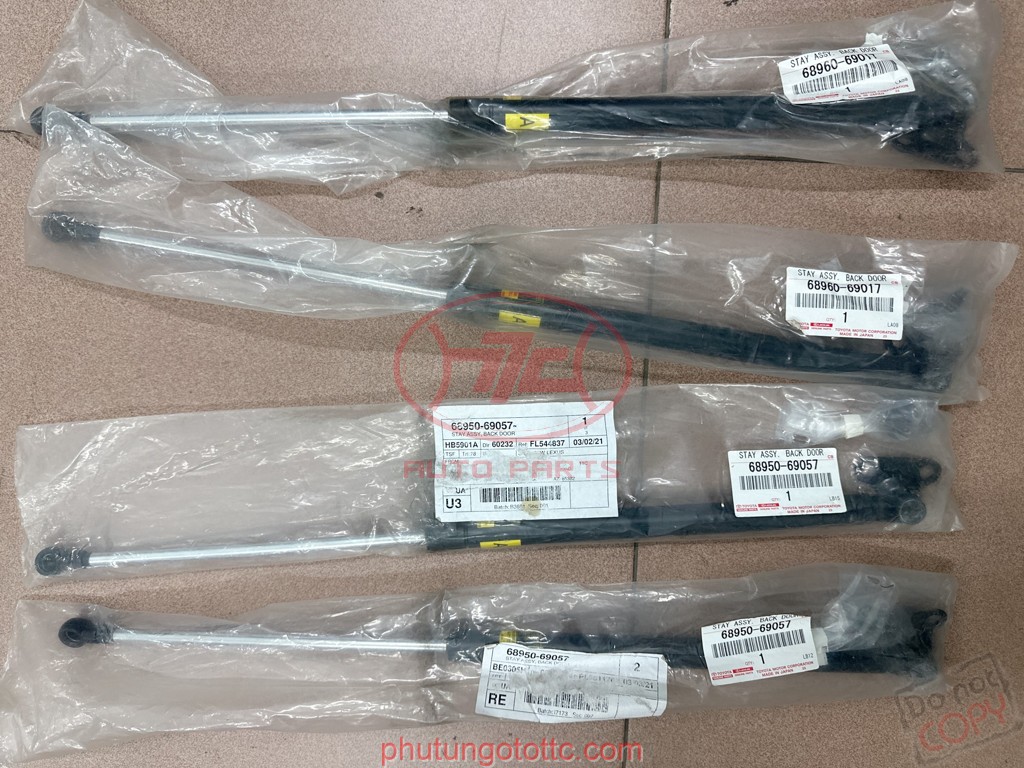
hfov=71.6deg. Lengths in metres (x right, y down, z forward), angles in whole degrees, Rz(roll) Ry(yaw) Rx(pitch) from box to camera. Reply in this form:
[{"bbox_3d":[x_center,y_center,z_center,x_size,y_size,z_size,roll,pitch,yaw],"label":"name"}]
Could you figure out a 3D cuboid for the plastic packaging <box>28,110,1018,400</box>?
[{"bbox_3d":[0.006,-0.086,0.485,0.674,0.038,0.114,8,95,-1],"label":"plastic packaging"}]

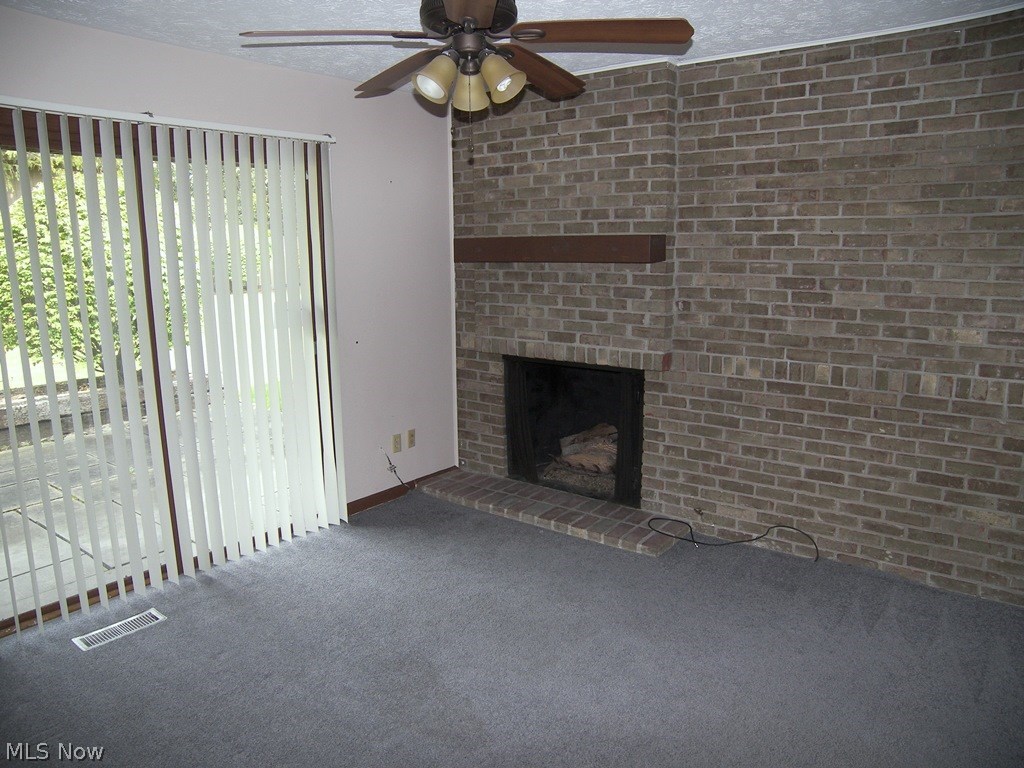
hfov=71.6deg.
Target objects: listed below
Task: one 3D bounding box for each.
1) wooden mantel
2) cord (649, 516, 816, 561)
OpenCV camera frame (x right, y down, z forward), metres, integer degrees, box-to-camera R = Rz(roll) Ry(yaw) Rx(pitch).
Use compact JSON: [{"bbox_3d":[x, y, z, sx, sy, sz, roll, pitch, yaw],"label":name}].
[{"bbox_3d":[0.226,-0.727,3.861,1.210,0.140,0.200,7,13,32],"label":"wooden mantel"},{"bbox_3d":[1.107,0.790,3.657,0.850,0.150,0.270,7,13,32],"label":"cord"}]

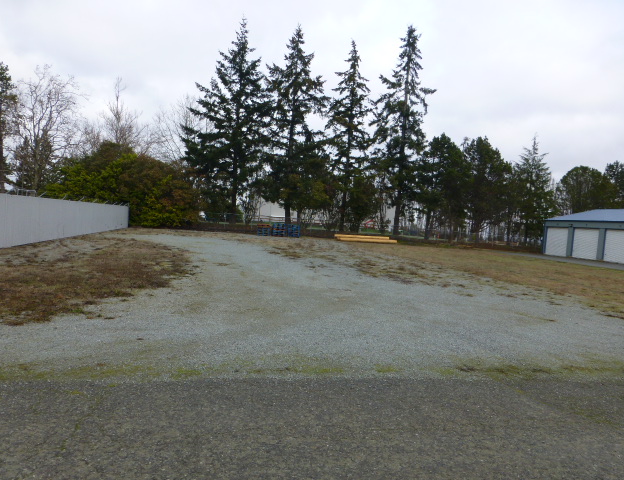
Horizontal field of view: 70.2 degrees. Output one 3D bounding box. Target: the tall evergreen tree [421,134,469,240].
[{"bbox_3d":[16.330,-6.400,54.690,5.550,13.090,5.380,4,3,16],"label":"tall evergreen tree"}]

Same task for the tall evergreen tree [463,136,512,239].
[{"bbox_3d":[21.700,-6.220,54.700,5.790,12.970,5.620,4,3,21],"label":"tall evergreen tree"}]

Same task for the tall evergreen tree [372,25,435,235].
[{"bbox_3d":[11.520,-13.740,55.880,7.310,26.270,7.090,3,3,11],"label":"tall evergreen tree"}]

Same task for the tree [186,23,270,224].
[{"bbox_3d":[-10.740,-14.980,56.400,10.420,25.790,10.110,2,3,-11],"label":"tree"}]

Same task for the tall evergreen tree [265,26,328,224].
[{"bbox_3d":[-1.970,-14.300,56.410,7.760,25.190,7.520,3,3,-3],"label":"tall evergreen tree"}]

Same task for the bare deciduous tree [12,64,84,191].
[{"bbox_3d":[-31.810,-11.690,53.560,8.450,18.680,8.200,1,3,-31],"label":"bare deciduous tree"}]

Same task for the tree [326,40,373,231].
[{"bbox_3d":[4.770,-13.110,56.440,5.470,24.090,5.310,3,3,4],"label":"tree"}]

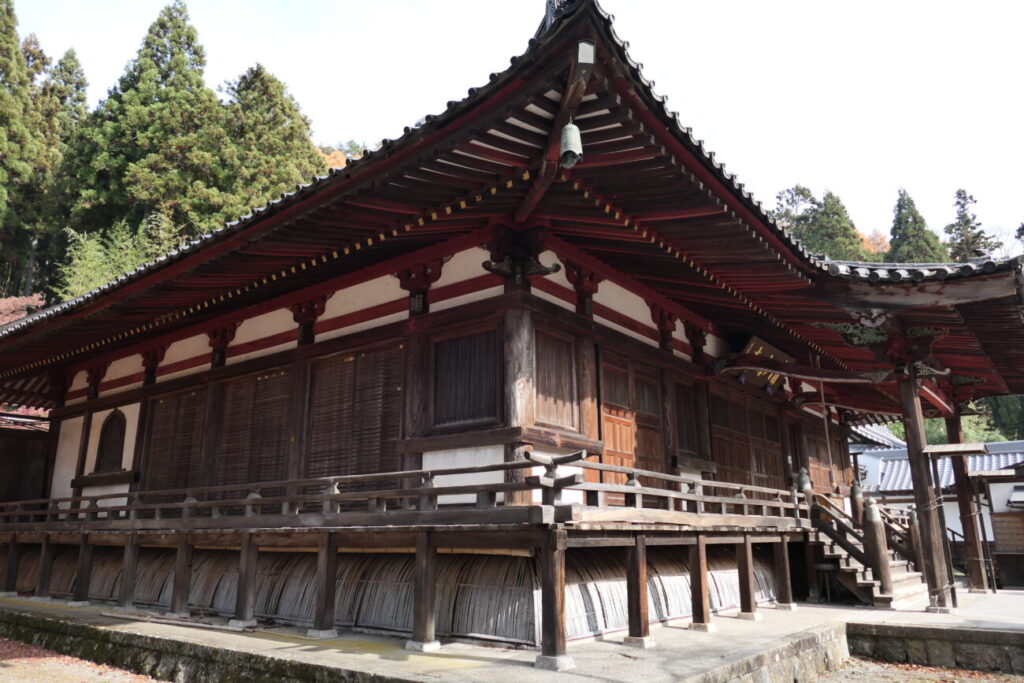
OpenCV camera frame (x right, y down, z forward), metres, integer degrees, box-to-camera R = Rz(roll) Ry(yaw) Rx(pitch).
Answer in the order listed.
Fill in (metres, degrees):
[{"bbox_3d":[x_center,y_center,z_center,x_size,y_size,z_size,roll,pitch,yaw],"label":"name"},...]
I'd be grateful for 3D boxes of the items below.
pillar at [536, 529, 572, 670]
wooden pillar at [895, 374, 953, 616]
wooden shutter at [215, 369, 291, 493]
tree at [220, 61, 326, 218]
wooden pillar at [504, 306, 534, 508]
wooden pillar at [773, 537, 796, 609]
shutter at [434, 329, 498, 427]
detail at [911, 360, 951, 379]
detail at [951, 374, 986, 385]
[{"bbox_3d":[0.386,2.379,6.566,0.190,1.180,0.190,-12,-19,36],"label":"pillar"},{"bbox_3d":[6.566,2.302,11.356,0.240,3.730,0.240,-12,-19,37],"label":"wooden pillar"},{"bbox_3d":[-5.011,1.955,13.557,2.400,2.700,0.090,-12,-19,37],"label":"wooden shutter"},{"bbox_3d":[-16.230,-9.041,46.053,8.000,20.500,8.000,-12,-19,36],"label":"tree"},{"bbox_3d":[0.084,0.968,9.727,0.370,3.000,0.370,0,-15,0],"label":"wooden pillar"},{"bbox_3d":[4.426,3.753,11.582,0.180,1.180,0.180,-12,-19,36],"label":"wooden pillar"},{"bbox_3d":[-0.678,0.534,10.368,1.220,1.300,0.090,-12,-19,37],"label":"shutter"},{"bbox_3d":[7.390,0.494,12.537,0.588,0.271,0.181,-12,-19,36],"label":"detail"},{"bbox_3d":[10.732,0.893,16.708,0.633,0.226,0.192,-12,-19,36],"label":"detail"}]

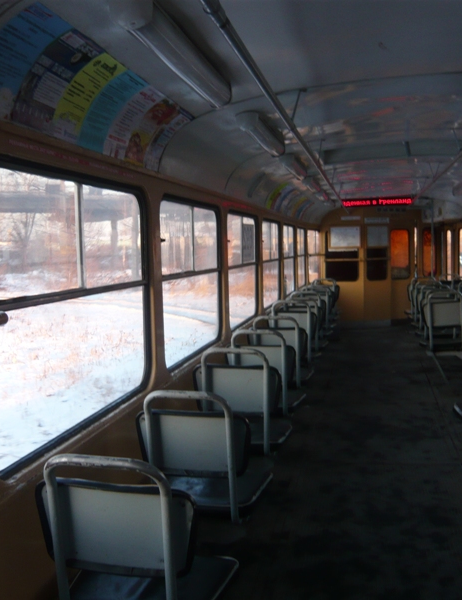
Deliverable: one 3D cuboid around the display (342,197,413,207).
[{"bbox_3d":[2.257,-1.505,9.959,1.080,0.130,0.080,-1,5,12],"label":"display"}]

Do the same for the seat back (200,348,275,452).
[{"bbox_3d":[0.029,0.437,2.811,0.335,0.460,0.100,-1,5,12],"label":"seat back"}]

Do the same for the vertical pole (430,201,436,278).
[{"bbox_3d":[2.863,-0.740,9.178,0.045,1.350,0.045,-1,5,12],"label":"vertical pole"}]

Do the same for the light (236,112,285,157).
[{"bbox_3d":[0.175,-0.858,3.377,0.110,0.100,0.960,-1,5,12],"label":"light"}]

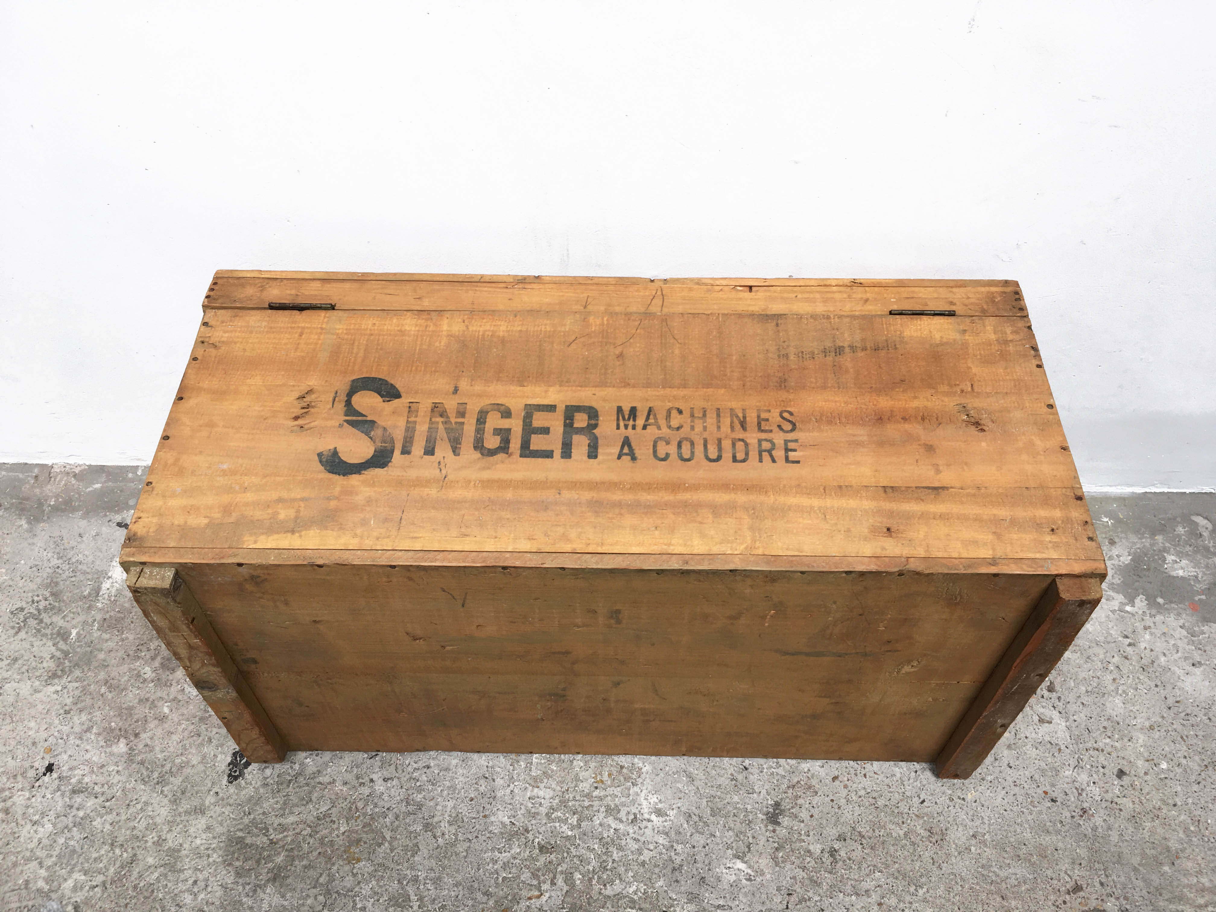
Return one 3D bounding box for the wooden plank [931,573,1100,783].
[{"bbox_3d":[0.452,0.268,1.154,0.040,0.455,0.021,1,52,0],"label":"wooden plank"}]

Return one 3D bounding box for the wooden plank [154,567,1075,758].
[{"bbox_3d":[0.004,0.244,1.163,0.902,0.466,0.016,1,52,0],"label":"wooden plank"}]

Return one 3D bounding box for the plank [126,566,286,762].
[{"bbox_3d":[-0.442,0.256,1.159,0.044,0.455,0.021,1,52,0],"label":"plank"}]

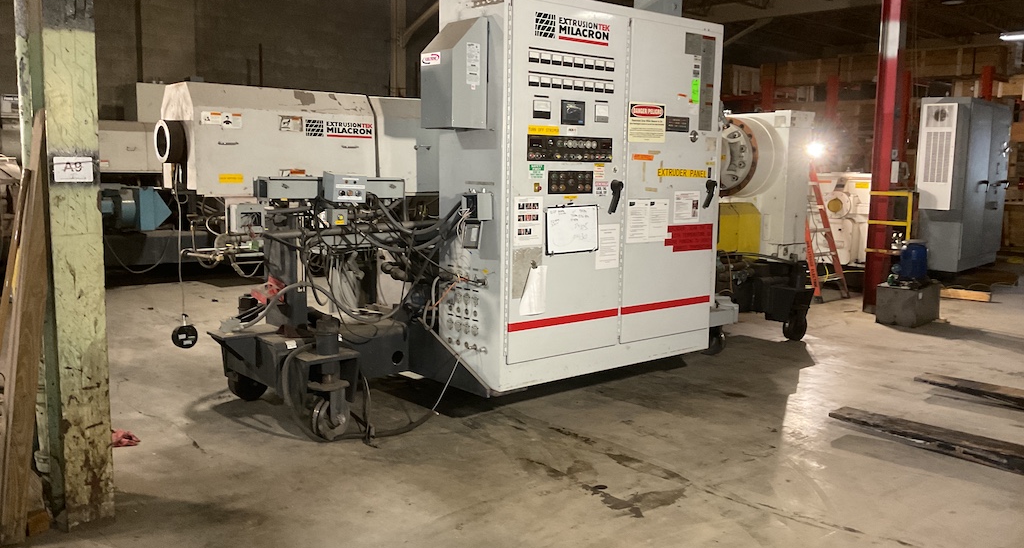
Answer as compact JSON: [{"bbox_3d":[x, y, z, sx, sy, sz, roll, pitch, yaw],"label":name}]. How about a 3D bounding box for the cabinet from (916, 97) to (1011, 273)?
[{"bbox_3d":[6.288,-1.249,12.033,0.670,2.290,2.260,7,9,41],"label":"cabinet"}]

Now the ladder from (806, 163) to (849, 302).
[{"bbox_3d":[3.742,-0.577,10.970,0.580,1.730,1.000,-4,8,-33],"label":"ladder"}]

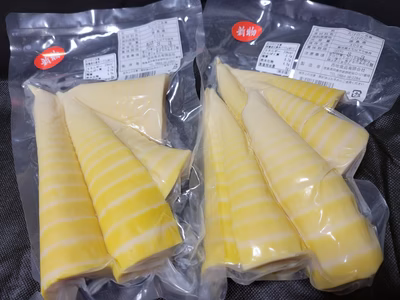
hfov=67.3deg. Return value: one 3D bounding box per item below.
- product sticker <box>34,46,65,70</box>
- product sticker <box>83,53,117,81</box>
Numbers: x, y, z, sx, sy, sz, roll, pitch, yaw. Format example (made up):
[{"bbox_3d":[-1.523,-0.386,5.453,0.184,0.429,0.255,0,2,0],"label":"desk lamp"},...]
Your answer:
[{"bbox_3d":[-0.153,-0.093,0.308,0.031,0.003,0.022,-21,70,-8],"label":"product sticker"},{"bbox_3d":[-0.101,-0.082,0.303,0.034,0.002,0.029,-10,69,-4],"label":"product sticker"}]

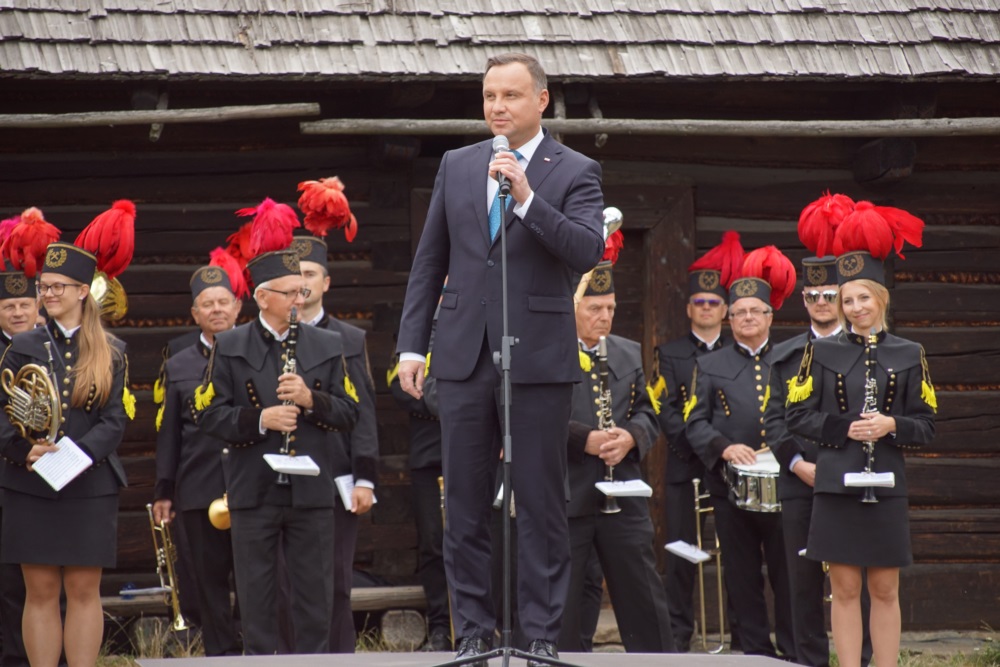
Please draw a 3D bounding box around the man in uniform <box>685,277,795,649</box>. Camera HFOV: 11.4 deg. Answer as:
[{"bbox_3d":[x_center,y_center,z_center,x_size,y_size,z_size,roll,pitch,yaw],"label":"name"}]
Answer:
[{"bbox_3d":[1.102,0.617,22.000,0.580,1.771,0.420,0,-1,-13],"label":"man in uniform"}]

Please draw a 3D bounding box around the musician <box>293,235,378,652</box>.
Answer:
[{"bbox_3d":[-0.763,0.542,20.800,0.530,1.899,0.360,0,-1,5],"label":"musician"}]

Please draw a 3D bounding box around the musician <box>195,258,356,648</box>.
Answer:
[{"bbox_3d":[-0.828,0.581,18.700,0.600,1.782,0.420,0,-1,-10],"label":"musician"}]

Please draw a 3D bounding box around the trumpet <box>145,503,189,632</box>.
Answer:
[{"bbox_3d":[-1.318,0.929,19.850,0.120,0.510,0.130,-14,0,0],"label":"trumpet"}]

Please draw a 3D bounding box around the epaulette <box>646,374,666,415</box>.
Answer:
[{"bbox_3d":[0.585,0.229,18.800,0.060,0.140,0.090,0,-1,41],"label":"epaulette"}]

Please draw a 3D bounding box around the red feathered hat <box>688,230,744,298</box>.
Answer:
[{"bbox_3d":[1.013,-0.323,23.400,0.260,0.320,0.240,0,-1,-3],"label":"red feathered hat"}]

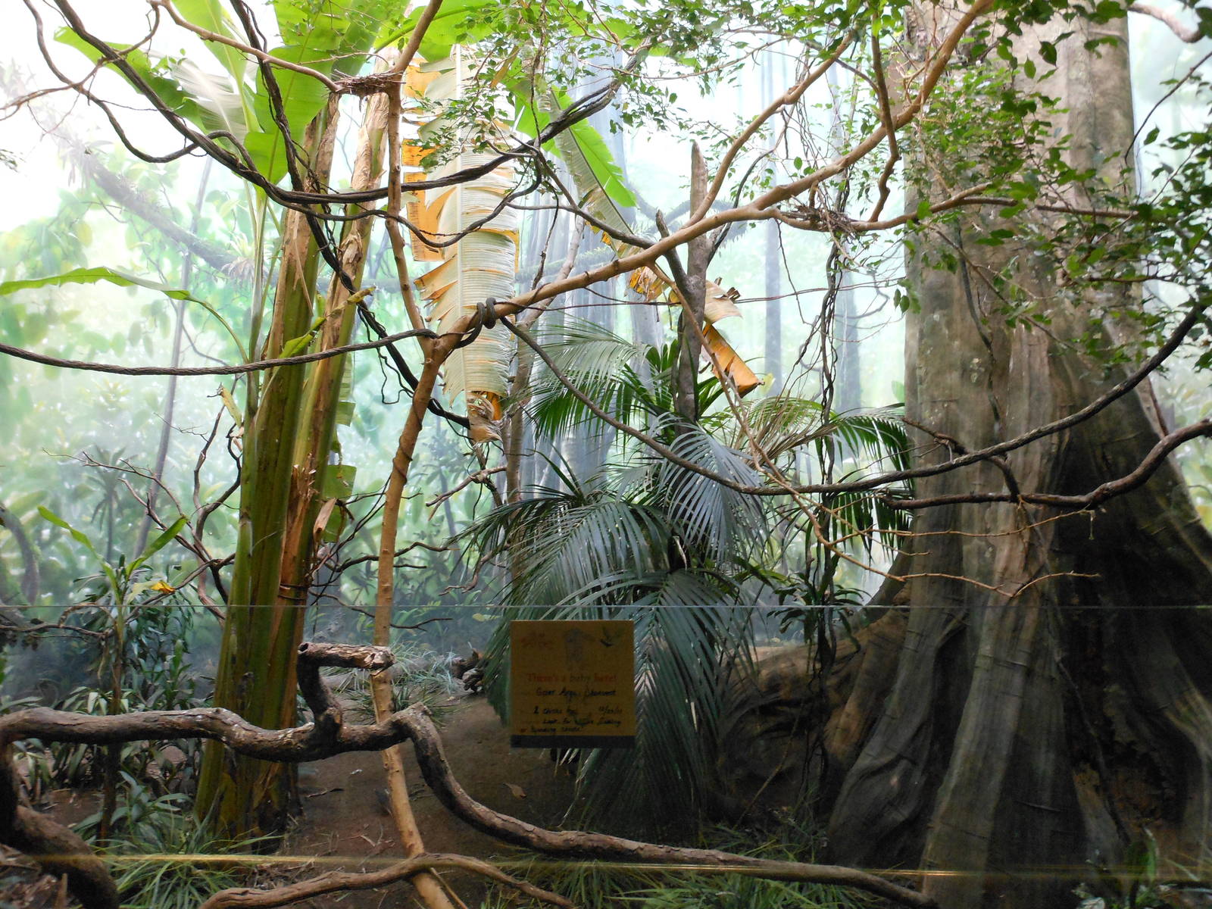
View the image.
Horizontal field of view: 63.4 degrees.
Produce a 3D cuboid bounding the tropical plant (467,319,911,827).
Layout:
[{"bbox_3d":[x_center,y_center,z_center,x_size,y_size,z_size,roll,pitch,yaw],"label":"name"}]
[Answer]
[{"bbox_3d":[0.330,0.460,3.850,1.750,1.950,1.500,0,0,0],"label":"tropical plant"}]

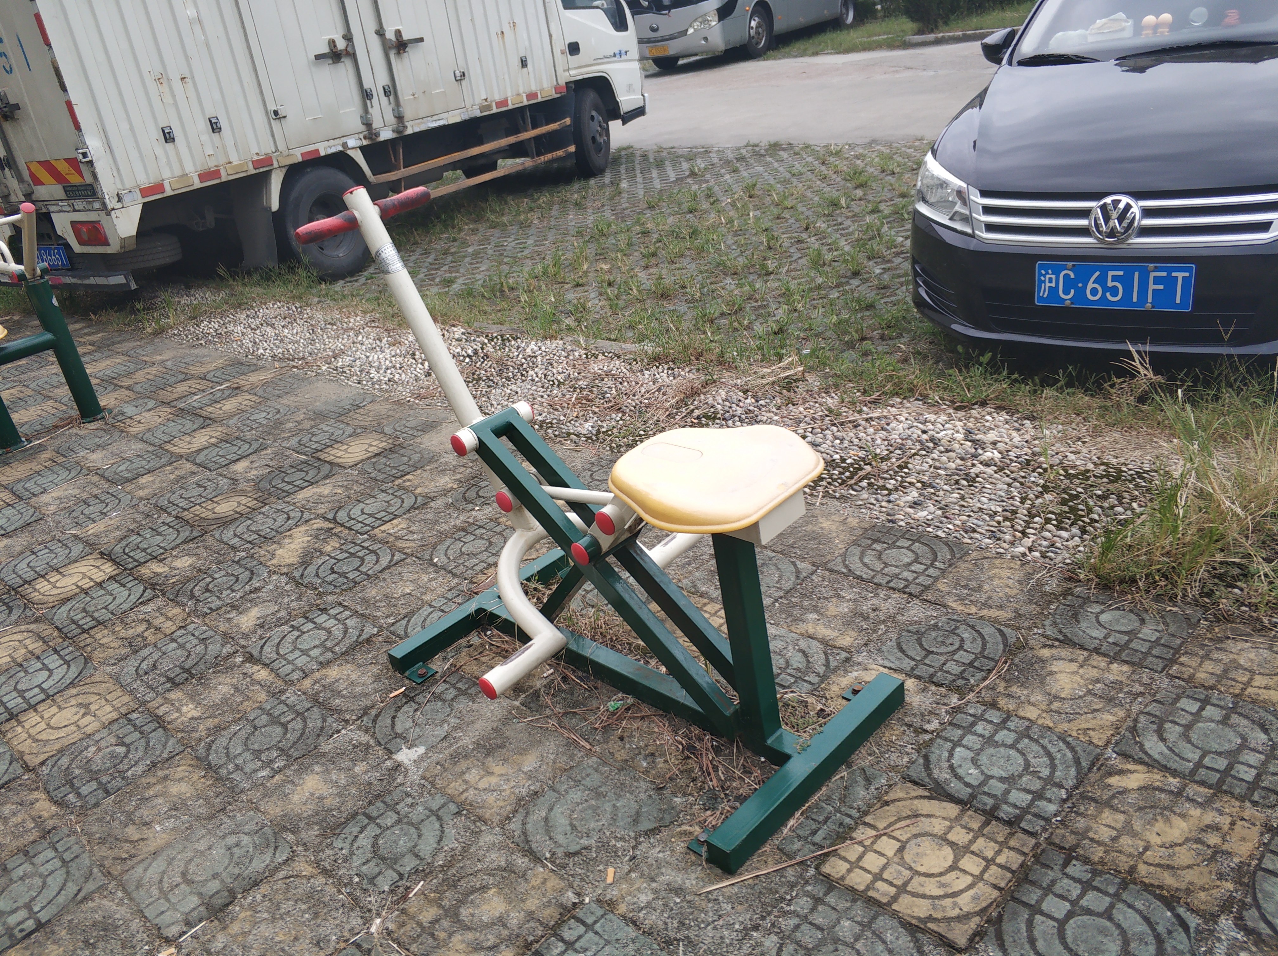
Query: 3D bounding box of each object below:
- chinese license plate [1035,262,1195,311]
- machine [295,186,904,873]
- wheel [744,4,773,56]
[{"bbox_3d":[1.432,-0.582,3.019,0.440,0.140,0.012,10,31,34],"label":"chinese license plate"},{"bbox_3d":[-0.146,-0.028,2.047,1.175,1.090,0.600,16,35,42],"label":"machine"},{"bbox_3d":[2.273,-8.940,19.974,0.280,0.970,0.970,8,30,32],"label":"wheel"}]

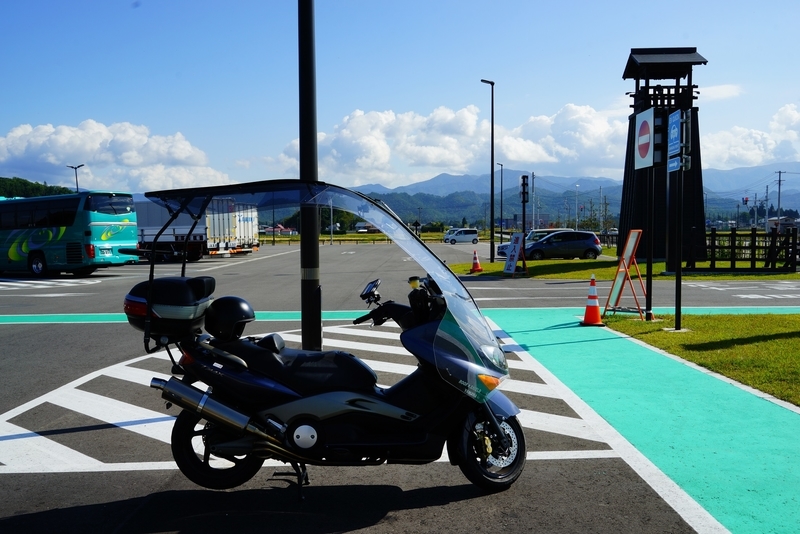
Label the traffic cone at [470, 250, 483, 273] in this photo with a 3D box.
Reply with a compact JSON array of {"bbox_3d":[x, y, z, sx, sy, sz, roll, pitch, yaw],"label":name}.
[{"bbox_3d":[2.566,-0.194,25.284,0.400,0.710,0.400,0,3,0],"label":"traffic cone"}]

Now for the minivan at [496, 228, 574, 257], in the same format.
[{"bbox_3d":[8.177,-1.478,45.261,4.600,1.700,1.800,-1,3,-7],"label":"minivan"}]

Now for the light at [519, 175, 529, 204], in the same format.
[{"bbox_3d":[3.789,-2.365,23.000,0.300,0.900,0.300,-1,3,-6],"label":"light"}]

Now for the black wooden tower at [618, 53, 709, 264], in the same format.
[{"bbox_3d":[11.351,-4.866,32.786,2.900,9.200,3.200,0,3,5],"label":"black wooden tower"}]

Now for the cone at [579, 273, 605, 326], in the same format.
[{"bbox_3d":[2.957,0.505,11.582,0.380,0.780,0.380,0,3,0],"label":"cone"}]

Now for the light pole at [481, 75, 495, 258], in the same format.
[{"bbox_3d":[3.869,-4.206,33.213,0.650,8.050,0.250,-1,3,-17],"label":"light pole"}]

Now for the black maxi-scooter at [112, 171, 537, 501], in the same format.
[{"bbox_3d":[-0.415,0.423,4.418,2.330,1.800,0.800,0,3,0],"label":"black maxi-scooter"}]

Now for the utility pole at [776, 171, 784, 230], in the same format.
[{"bbox_3d":[70.322,-11.650,139.717,1.600,12.200,0.500,0,3,11],"label":"utility pole"}]

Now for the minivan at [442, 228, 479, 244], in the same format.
[{"bbox_3d":[7.091,-3.515,86.458,3.800,1.790,1.600,-1,3,-16],"label":"minivan"}]

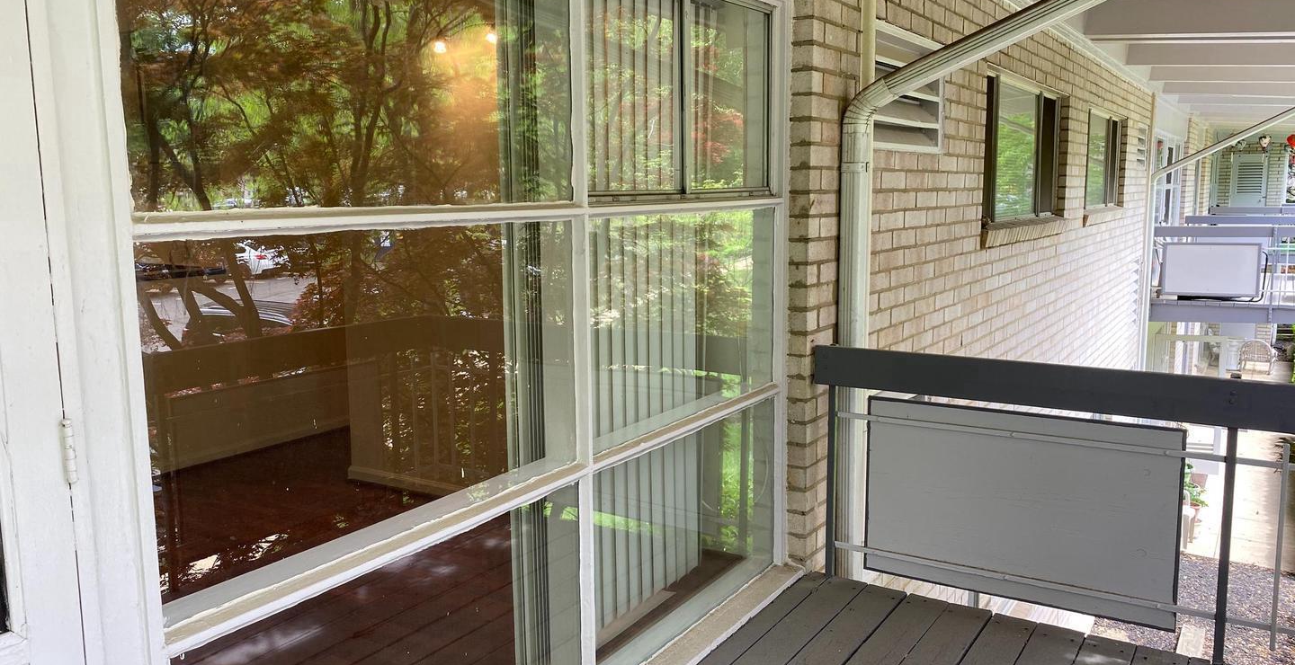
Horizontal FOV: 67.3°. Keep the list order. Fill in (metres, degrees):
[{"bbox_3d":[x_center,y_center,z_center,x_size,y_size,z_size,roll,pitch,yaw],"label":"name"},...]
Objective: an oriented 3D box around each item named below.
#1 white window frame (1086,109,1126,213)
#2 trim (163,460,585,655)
[{"bbox_3d":[3.967,-1.514,8.576,0.090,0.840,2.140,5,10,33],"label":"white window frame"},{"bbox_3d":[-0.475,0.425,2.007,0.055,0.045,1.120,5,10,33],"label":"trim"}]

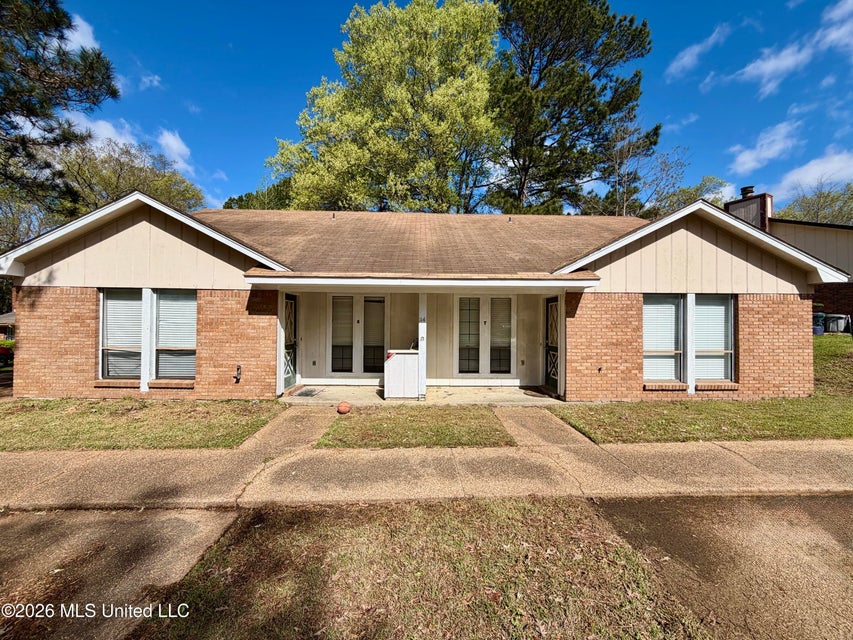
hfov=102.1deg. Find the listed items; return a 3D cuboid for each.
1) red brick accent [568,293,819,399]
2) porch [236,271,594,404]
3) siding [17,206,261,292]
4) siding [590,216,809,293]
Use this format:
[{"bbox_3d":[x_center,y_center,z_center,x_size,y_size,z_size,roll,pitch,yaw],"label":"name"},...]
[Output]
[{"bbox_3d":[5.174,0.535,6.885,4.959,2.150,0.200,0,-1,-1],"label":"red brick accent"},{"bbox_3d":[-0.067,0.331,7.269,6.527,2.531,1.850,0,-1,-1],"label":"porch"},{"bbox_3d":[-5.416,-1.388,6.664,4.689,1.615,0.120,0,-1,-1],"label":"siding"},{"bbox_3d":[5.288,-1.306,6.856,4.708,1.588,0.120,0,-1,-1],"label":"siding"}]

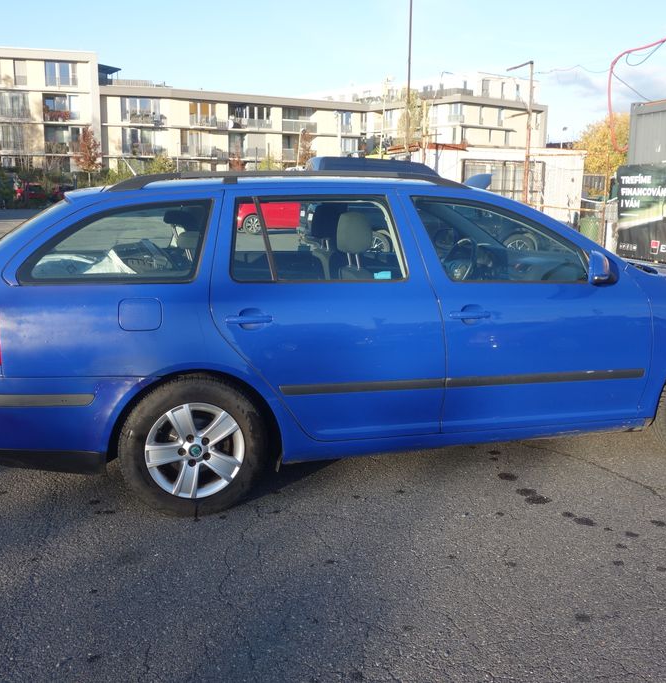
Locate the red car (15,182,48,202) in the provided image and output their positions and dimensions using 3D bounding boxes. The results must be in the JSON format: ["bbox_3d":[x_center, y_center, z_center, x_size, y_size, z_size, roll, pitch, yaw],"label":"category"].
[{"bbox_3d":[-21.127,-10.476,56.000,1.780,1.480,4.200,-4,11,-20],"label":"red car"}]

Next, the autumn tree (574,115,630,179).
[{"bbox_3d":[15.848,-9.944,45.000,5.000,6.100,5.000,0,11,0],"label":"autumn tree"}]

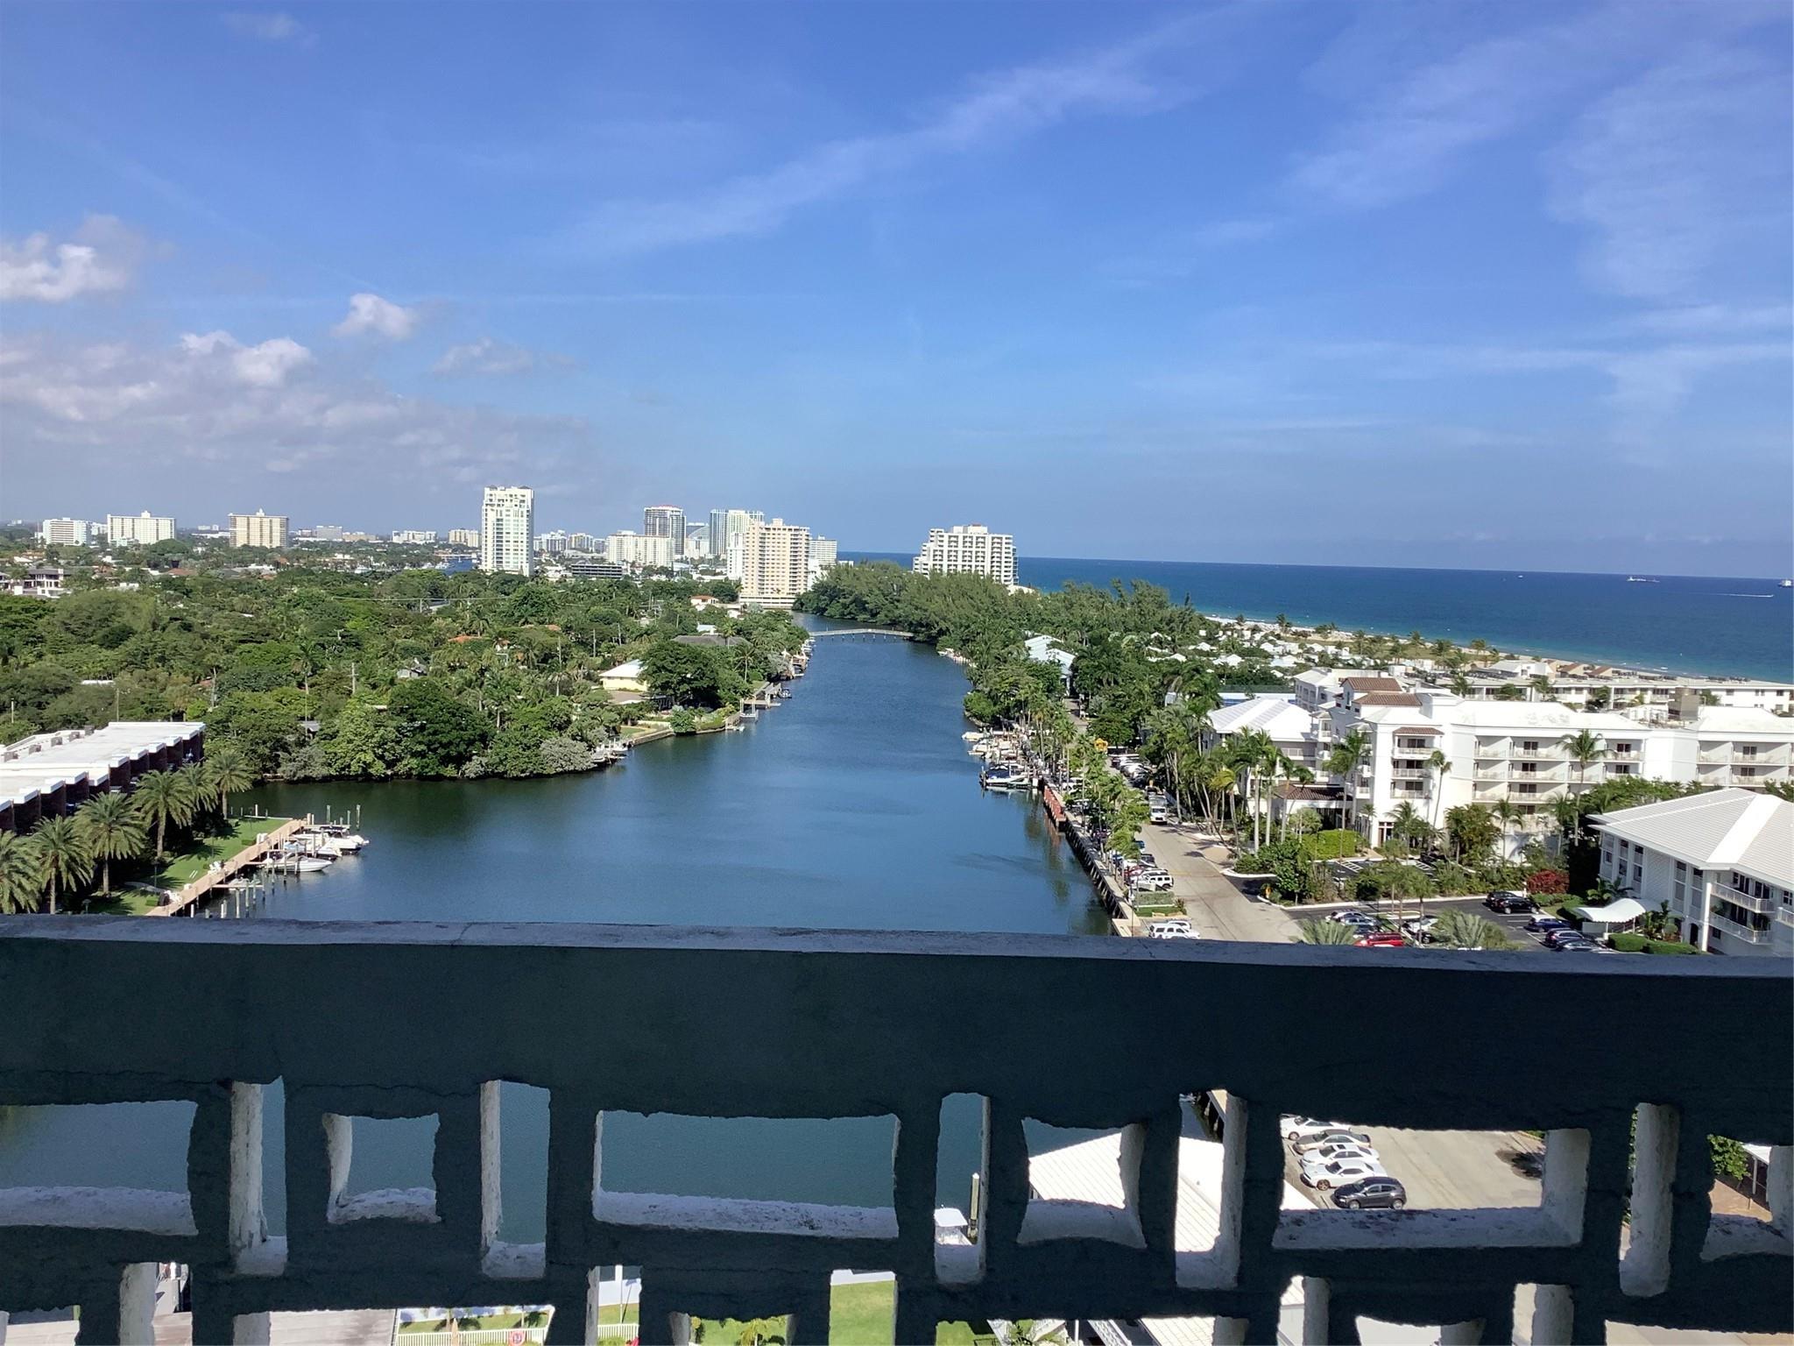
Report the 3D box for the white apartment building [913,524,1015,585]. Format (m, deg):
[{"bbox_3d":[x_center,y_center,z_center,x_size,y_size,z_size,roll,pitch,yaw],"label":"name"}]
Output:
[{"bbox_3d":[41.041,-61.778,970.000,63.000,50.000,28.000,2,4,4],"label":"white apartment building"}]

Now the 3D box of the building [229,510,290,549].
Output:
[{"bbox_3d":[-758.135,-161.481,1910.000,58.000,57.000,20.000,1,4,-9],"label":"building"}]

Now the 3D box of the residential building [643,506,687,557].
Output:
[{"bbox_3d":[-356.629,-208.605,2462.050,60.000,94.000,42.000,1,4,-4],"label":"residential building"}]

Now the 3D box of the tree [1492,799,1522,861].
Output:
[{"bbox_3d":[81.396,21.075,213.790,4.200,8.800,4.200,2,4,0],"label":"tree"}]

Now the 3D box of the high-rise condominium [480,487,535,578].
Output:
[{"bbox_3d":[-282.283,-96.183,1161.678,35.000,75.000,26.000,1,4,-7],"label":"high-rise condominium"}]

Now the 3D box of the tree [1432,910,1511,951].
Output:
[{"bbox_3d":[55.837,26.090,156.953,7.000,6.000,7.000,2,4,0],"label":"tree"}]

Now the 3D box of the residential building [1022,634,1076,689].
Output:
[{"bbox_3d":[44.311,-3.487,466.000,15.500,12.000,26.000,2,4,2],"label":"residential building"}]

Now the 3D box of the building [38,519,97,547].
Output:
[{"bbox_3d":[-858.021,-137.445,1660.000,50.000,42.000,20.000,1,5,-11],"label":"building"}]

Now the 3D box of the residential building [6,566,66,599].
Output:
[{"bbox_3d":[-460.566,-48.684,859.842,30.000,16.500,20.000,0,5,-15],"label":"residential building"}]

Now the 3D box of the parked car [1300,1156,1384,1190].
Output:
[{"bbox_3d":[26.821,29.993,96.490,4.950,1.440,1.920,1,4,-5],"label":"parked car"}]

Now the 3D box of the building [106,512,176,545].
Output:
[{"bbox_3d":[-1031.718,-188.920,2194.284,89.000,57.000,20.000,1,5,-12],"label":"building"}]

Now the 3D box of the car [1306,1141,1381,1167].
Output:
[{"bbox_3d":[28.978,31.629,104.765,4.800,1.460,1.840,1,4,-4],"label":"car"}]

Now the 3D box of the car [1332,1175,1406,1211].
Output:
[{"bbox_3d":[29.290,32.006,99.372,4.300,1.570,1.800,1,4,-4],"label":"car"}]

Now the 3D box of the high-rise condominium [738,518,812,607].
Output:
[{"bbox_3d":[-77.353,-68.668,1012.897,43.000,56.000,24.000,1,4,-3],"label":"high-rise condominium"}]

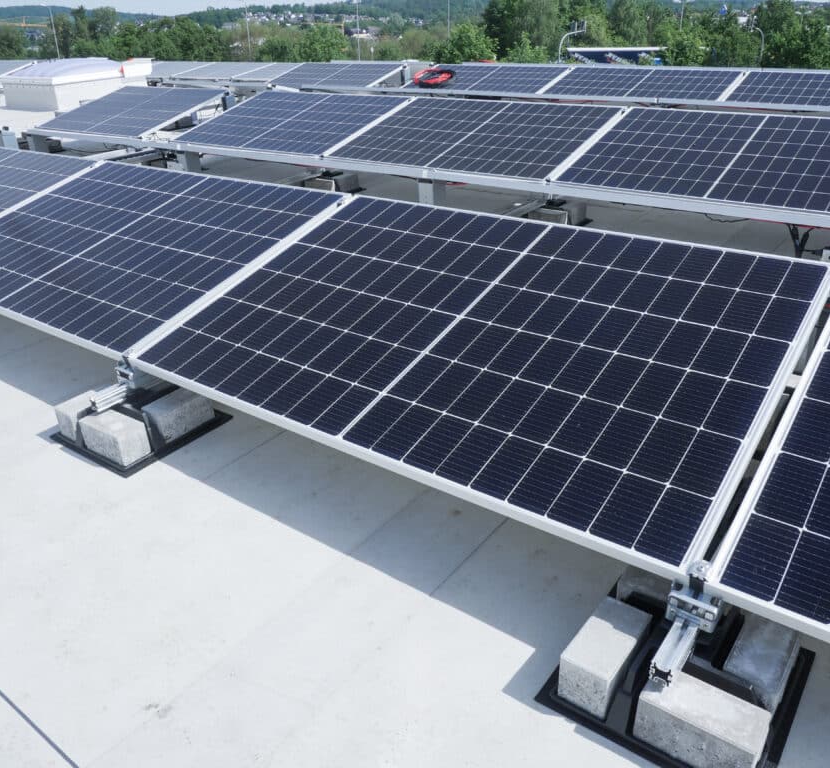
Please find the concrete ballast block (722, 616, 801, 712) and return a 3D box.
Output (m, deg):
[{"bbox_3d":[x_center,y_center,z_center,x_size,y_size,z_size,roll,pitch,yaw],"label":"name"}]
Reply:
[{"bbox_3d":[0.656,0.538,1.356,0.097,0.102,0.205,17,32,33],"label":"concrete ballast block"}]

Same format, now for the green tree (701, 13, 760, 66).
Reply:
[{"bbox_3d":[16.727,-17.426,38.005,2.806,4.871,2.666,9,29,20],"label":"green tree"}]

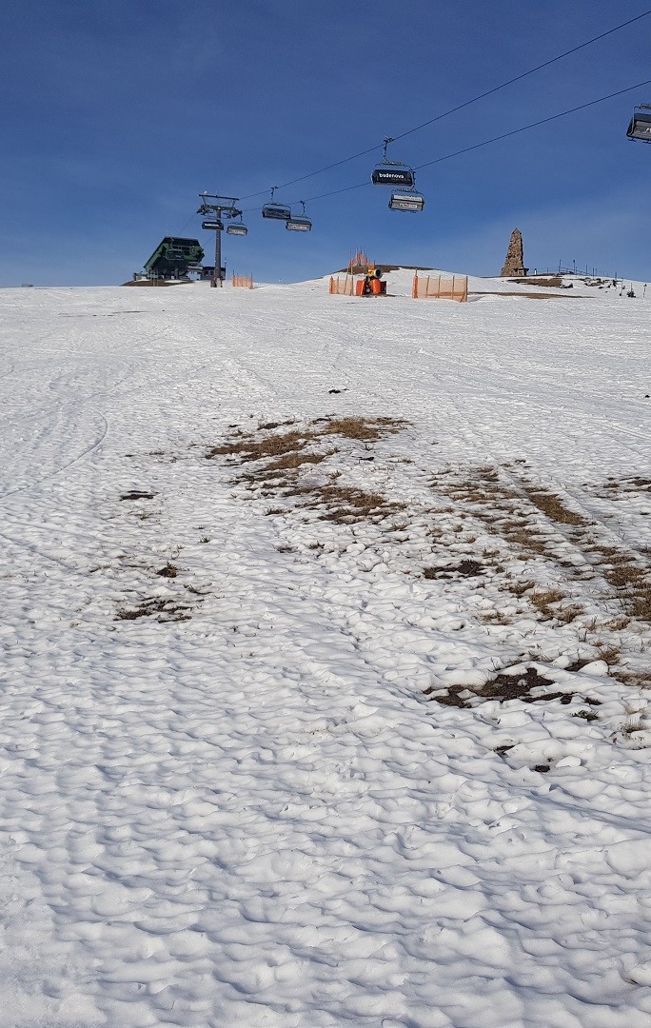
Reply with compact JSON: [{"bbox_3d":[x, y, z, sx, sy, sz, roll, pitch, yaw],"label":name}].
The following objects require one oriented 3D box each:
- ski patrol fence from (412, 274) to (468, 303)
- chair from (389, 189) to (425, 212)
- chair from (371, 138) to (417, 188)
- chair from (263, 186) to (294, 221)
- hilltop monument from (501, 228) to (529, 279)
[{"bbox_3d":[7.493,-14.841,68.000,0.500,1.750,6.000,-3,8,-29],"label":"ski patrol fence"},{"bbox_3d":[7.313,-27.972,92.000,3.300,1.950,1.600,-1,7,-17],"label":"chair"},{"bbox_3d":[5.214,-26.701,78.500,3.300,3.600,1.600,-1,7,-17],"label":"chair"},{"bbox_3d":[-5.297,-34.000,113.000,3.300,3.600,1.600,-1,7,-17],"label":"chair"},{"bbox_3d":[35.709,-49.313,195.000,4.000,9.200,4.000,2,7,14],"label":"hilltop monument"}]

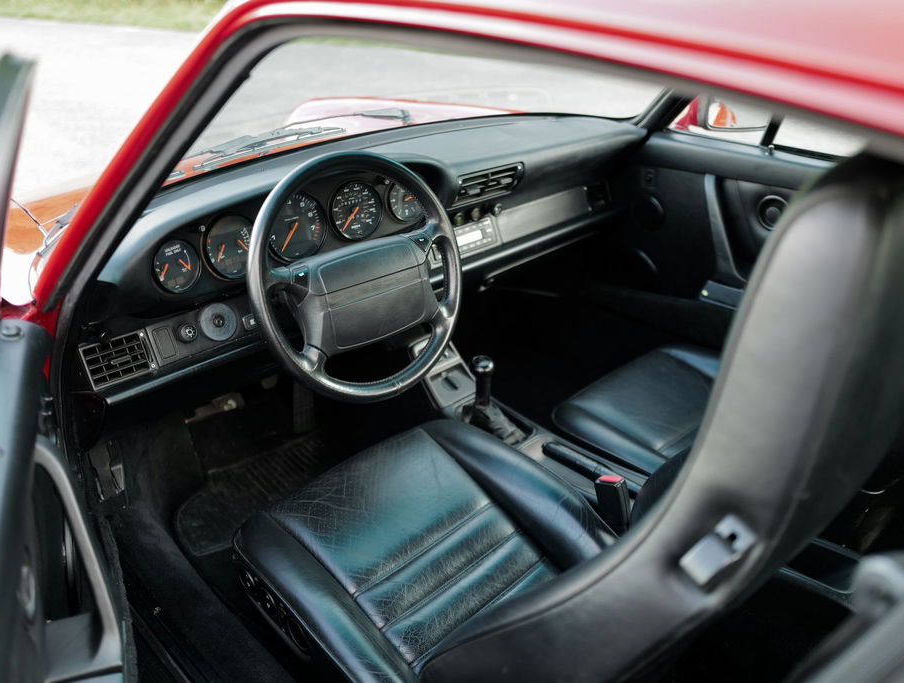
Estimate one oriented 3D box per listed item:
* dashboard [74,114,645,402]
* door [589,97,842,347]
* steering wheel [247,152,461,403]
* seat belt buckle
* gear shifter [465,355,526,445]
[{"bbox_3d":[-0.123,-0.275,1.586,1.335,0.295,0.345,-24,35,-38],"label":"dashboard"},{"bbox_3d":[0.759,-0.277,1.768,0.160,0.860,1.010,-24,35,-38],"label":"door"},{"bbox_3d":[-0.153,-0.100,1.254,0.385,0.385,0.100,-24,17,-38],"label":"steering wheel"},{"bbox_3d":[0.264,0.270,1.288,0.044,0.100,0.024,4,24,44],"label":"seat belt buckle"},{"bbox_3d":[0.095,0.108,1.544,0.080,0.140,0.140,-24,35,-38],"label":"gear shifter"}]

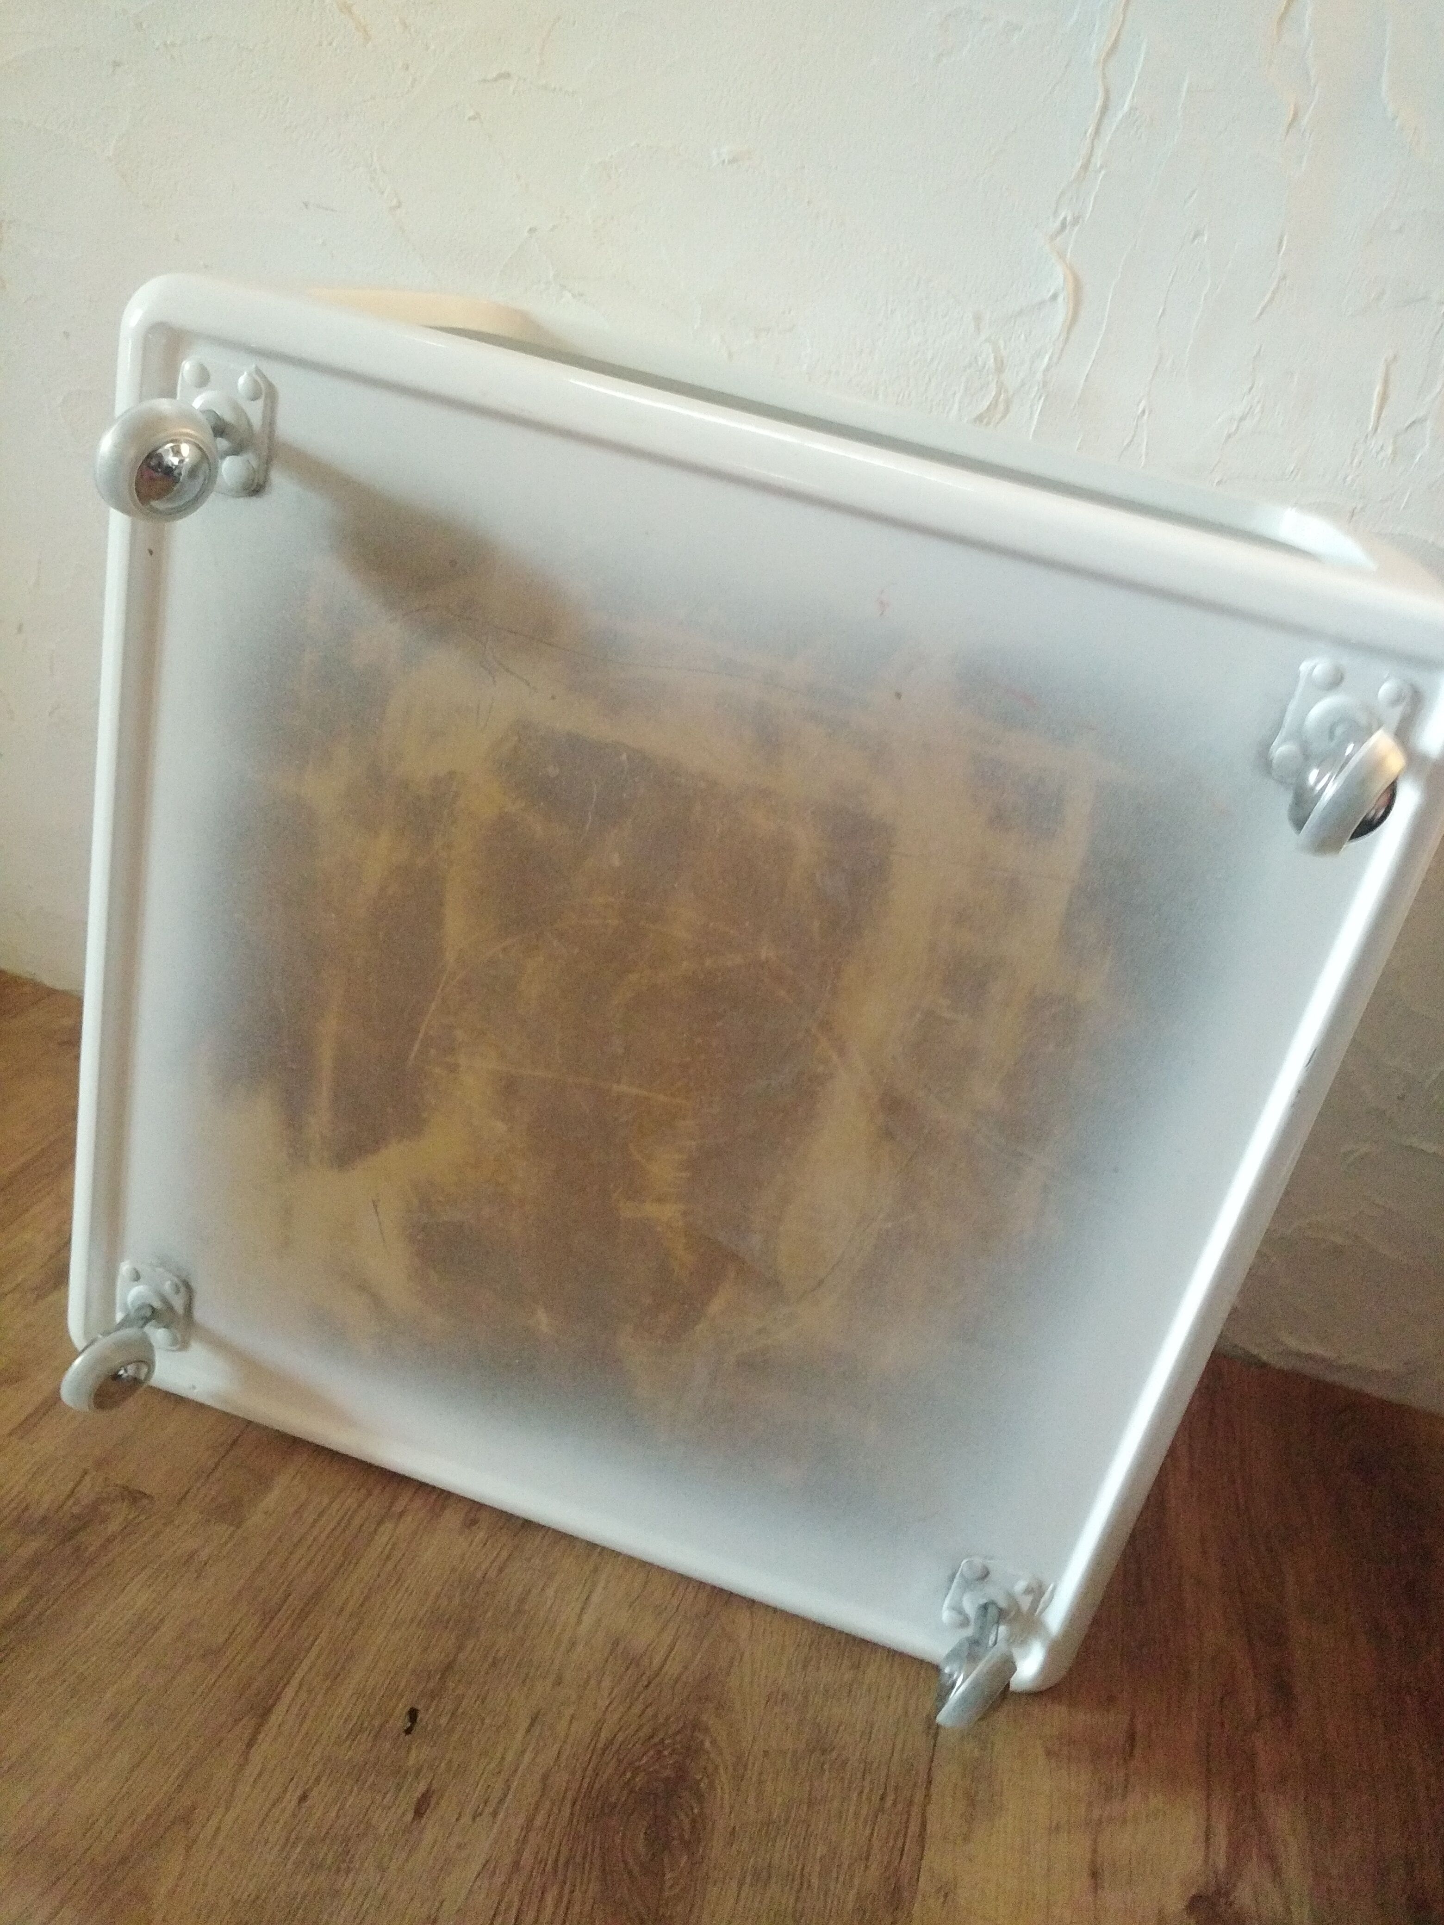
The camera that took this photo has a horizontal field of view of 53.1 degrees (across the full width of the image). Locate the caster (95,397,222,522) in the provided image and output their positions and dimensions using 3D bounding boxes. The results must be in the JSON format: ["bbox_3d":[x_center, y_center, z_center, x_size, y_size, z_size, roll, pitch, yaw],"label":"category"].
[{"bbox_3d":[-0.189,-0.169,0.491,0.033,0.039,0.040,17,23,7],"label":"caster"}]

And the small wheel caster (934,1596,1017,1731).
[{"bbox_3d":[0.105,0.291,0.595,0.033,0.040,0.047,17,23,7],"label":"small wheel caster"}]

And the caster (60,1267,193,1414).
[{"bbox_3d":[-0.268,0.171,0.643,0.034,0.053,0.048,17,23,7],"label":"caster"}]

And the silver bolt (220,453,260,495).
[{"bbox_3d":[-0.171,-0.172,0.513,0.011,0.011,0.005,17,23,7],"label":"silver bolt"}]

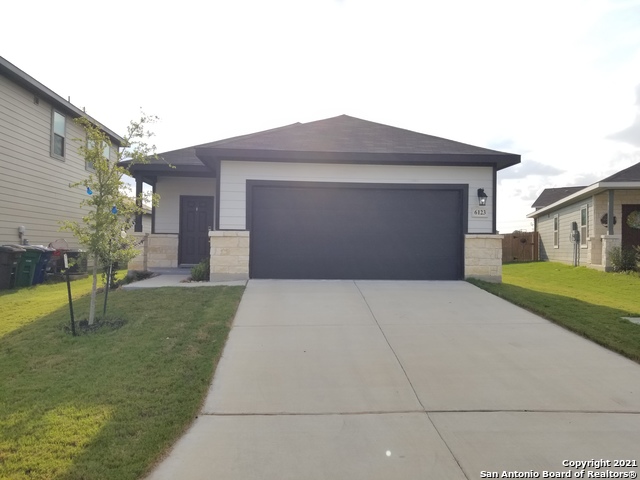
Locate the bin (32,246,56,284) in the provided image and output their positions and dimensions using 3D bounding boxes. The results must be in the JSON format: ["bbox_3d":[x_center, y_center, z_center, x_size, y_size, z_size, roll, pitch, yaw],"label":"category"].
[{"bbox_3d":[-8.289,0.757,14.061,0.810,1.100,0.680,1,-1,-3],"label":"bin"}]

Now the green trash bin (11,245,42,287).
[{"bbox_3d":[-8.189,0.732,13.261,0.810,1.100,0.680,0,-1,11],"label":"green trash bin"}]

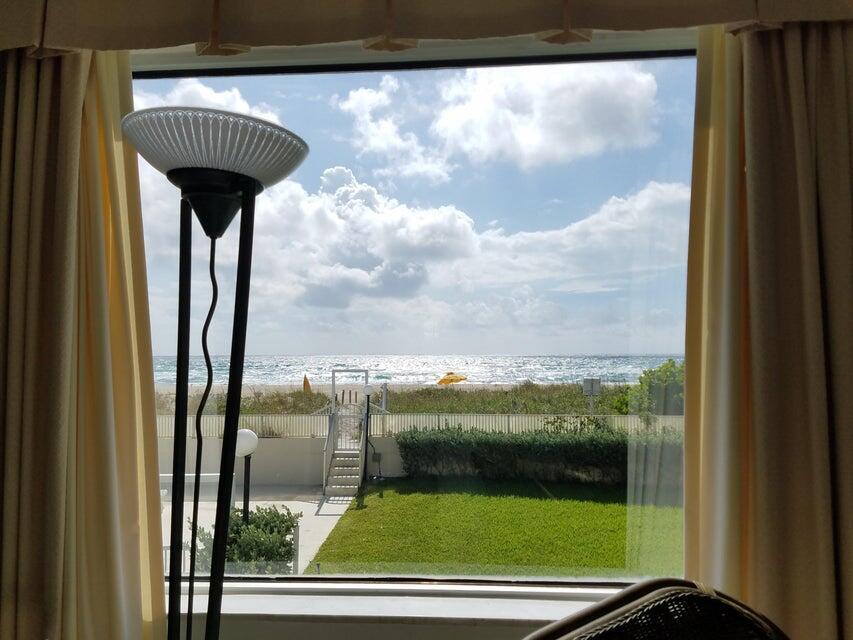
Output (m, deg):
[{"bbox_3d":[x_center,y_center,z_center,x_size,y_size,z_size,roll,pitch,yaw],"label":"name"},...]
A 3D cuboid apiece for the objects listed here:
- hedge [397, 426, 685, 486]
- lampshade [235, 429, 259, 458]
[{"bbox_3d":[3.200,3.630,17.400,8.000,1.400,1.200,0,-3,4],"label":"hedge"},{"bbox_3d":[-1.965,1.327,6.900,0.320,0.310,0.320,0,-3,0],"label":"lampshade"}]

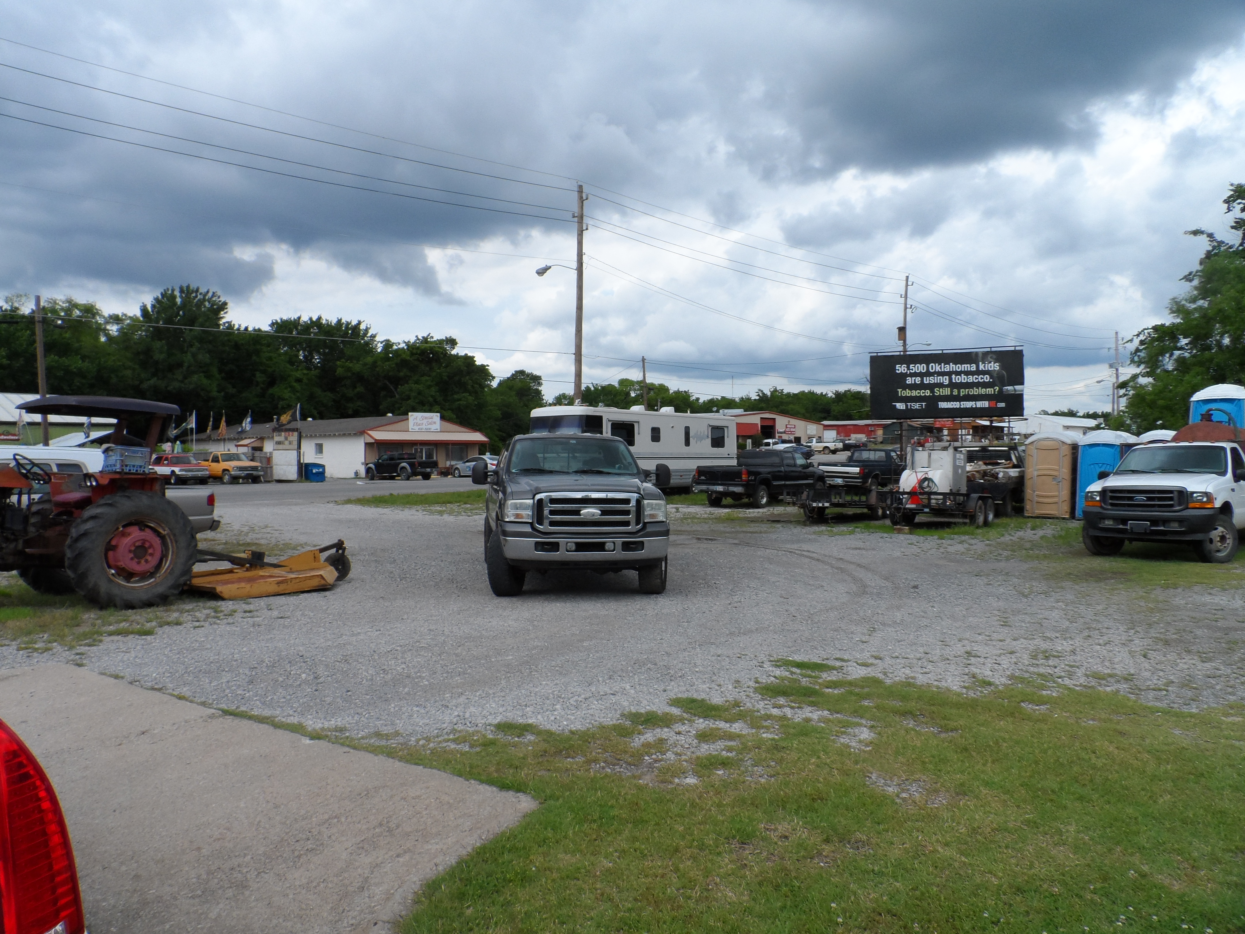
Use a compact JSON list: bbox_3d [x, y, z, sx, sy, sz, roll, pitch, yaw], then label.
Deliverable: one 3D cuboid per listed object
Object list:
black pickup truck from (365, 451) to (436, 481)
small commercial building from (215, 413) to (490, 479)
[{"bbox_3d":[-13.306,-0.069,52.208,5.000,1.700,1.830,1,1,39],"label":"black pickup truck"},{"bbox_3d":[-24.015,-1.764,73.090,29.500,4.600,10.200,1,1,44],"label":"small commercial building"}]

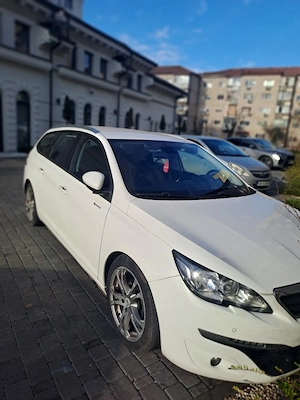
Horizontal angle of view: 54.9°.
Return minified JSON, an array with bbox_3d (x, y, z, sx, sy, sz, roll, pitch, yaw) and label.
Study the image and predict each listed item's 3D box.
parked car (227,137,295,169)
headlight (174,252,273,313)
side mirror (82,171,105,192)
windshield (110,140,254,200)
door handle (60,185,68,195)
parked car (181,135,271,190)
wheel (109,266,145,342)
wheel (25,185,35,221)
[{"bbox_3d":[6.407,-2.869,17.818,1.850,1.660,4.500,-6,17,-41],"label":"parked car"},{"bbox_3d":[0.369,0.434,1.561,0.385,0.255,0.460,-2,15,-29],"label":"headlight"},{"bbox_3d":[-0.406,-0.133,2.094,0.195,0.160,0.145,-4,15,-35],"label":"side mirror"},{"bbox_3d":[0.318,-0.296,2.685,1.430,0.120,1.000,-4,39,-35],"label":"windshield"},{"bbox_3d":[-0.838,-0.097,2.817,0.055,0.055,0.225,-4,15,-35],"label":"door handle"},{"bbox_3d":[1.508,-1.133,8.661,1.740,1.490,4.100,-6,17,-41],"label":"parked car"},{"bbox_3d":[-0.108,0.685,1.967,0.170,0.480,0.480,-4,15,-34],"label":"wheel"},{"bbox_3d":[-1.648,0.064,4.134,0.170,0.480,0.480,-4,15,-35],"label":"wheel"}]

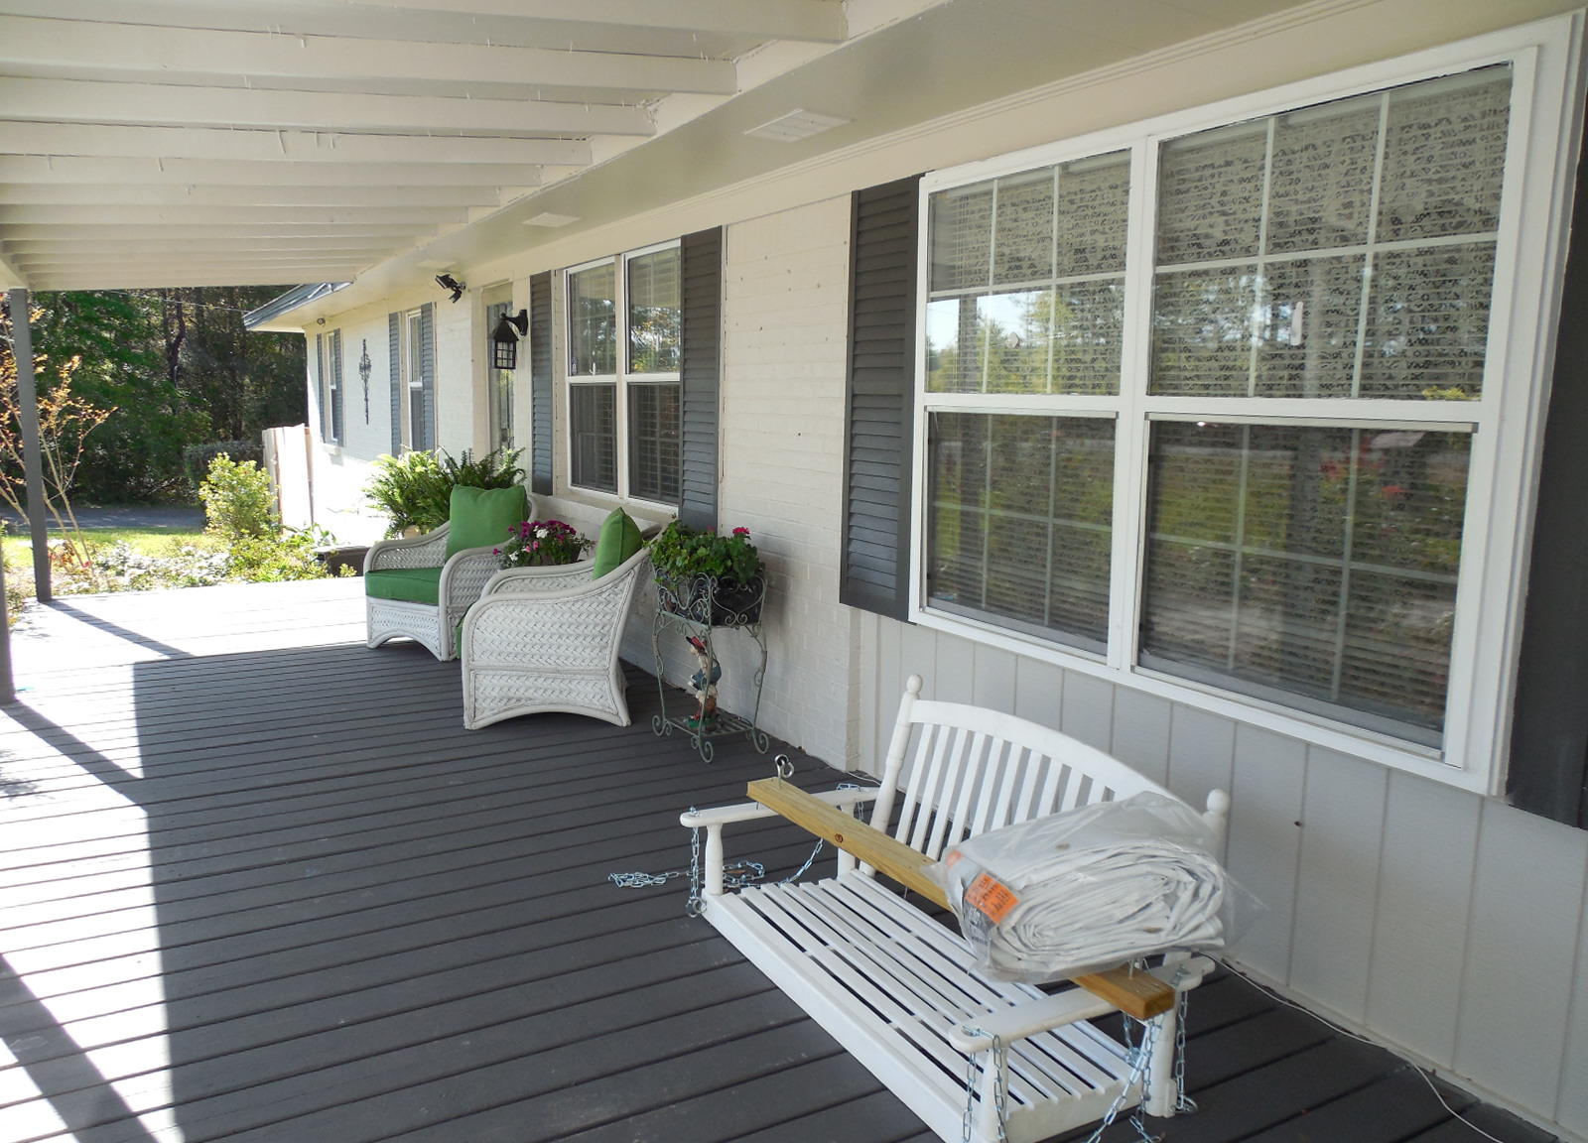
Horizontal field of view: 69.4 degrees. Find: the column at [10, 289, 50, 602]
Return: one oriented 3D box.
[{"bbox_3d":[-4.951,-0.795,7.446,0.095,2.000,0.095,-4,10,-30],"label":"column"}]

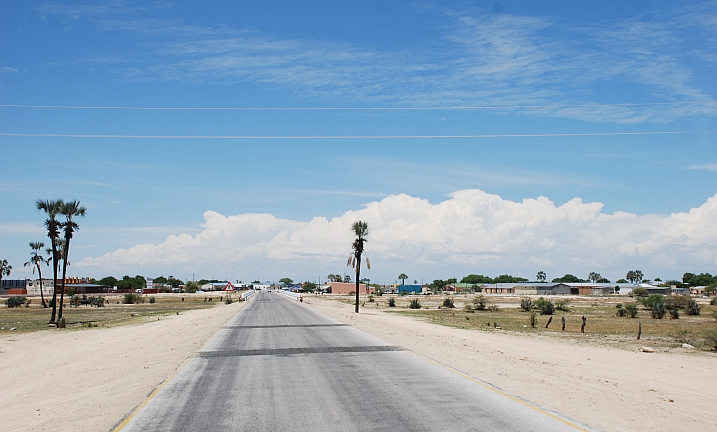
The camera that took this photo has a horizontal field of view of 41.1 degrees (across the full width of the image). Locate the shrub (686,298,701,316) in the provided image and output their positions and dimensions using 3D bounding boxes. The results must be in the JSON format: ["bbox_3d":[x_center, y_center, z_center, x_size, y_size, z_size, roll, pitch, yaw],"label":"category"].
[{"bbox_3d":[27.241,7.413,78.221,1.178,1.438,1.119,0,-4,0],"label":"shrub"}]

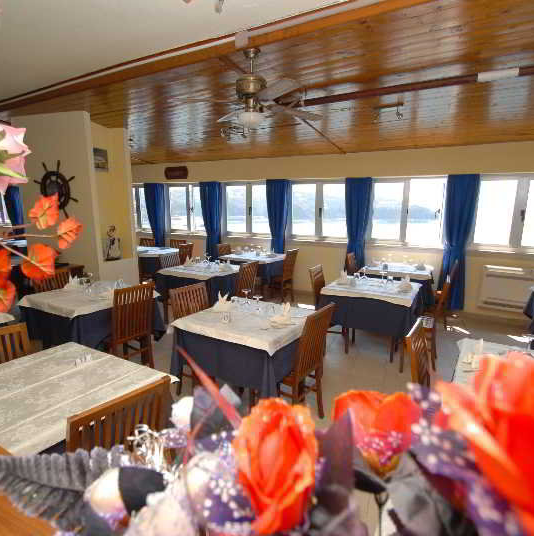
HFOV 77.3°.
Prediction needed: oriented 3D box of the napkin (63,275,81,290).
[{"bbox_3d":[-2.100,0.145,3.599,0.128,0.168,0.160,6,11,29],"label":"napkin"}]

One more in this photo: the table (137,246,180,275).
[{"bbox_3d":[-2.465,-0.019,7.288,1.248,0.760,0.976,6,11,29],"label":"table"}]

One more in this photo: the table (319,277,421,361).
[{"bbox_3d":[1.358,0.594,4.283,1.060,0.760,0.880,7,12,29],"label":"table"}]

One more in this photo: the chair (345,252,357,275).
[{"bbox_3d":[1.664,0.255,5.725,0.500,0.975,0.430,7,12,33],"label":"chair"}]

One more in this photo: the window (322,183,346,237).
[{"bbox_3d":[1.348,-1.141,6.613,0.600,1.072,0.080,6,11,29],"label":"window"}]

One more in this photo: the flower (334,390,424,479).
[{"bbox_3d":[0.126,0.190,0.380,0.092,0.085,0.092,1,9,0],"label":"flower"}]

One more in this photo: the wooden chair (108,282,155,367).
[{"bbox_3d":[-1.368,0.600,3.096,0.536,0.952,0.400,6,11,29],"label":"wooden chair"}]

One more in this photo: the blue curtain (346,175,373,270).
[{"bbox_3d":[1.683,-0.545,6.361,0.480,2.270,0.150,6,11,26],"label":"blue curtain"}]

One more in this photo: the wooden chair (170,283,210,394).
[{"bbox_3d":[-0.503,0.648,2.910,0.536,0.952,0.400,6,11,29],"label":"wooden chair"}]

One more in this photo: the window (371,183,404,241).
[{"bbox_3d":[2.119,-0.986,5.862,0.580,1.046,0.070,7,12,29],"label":"window"}]

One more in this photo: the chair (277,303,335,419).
[{"bbox_3d":[0.199,0.772,2.678,0.500,0.975,0.430,8,12,35],"label":"chair"}]

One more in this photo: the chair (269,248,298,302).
[{"bbox_3d":[0.266,0.136,6.292,0.500,0.975,0.430,7,12,33],"label":"chair"}]

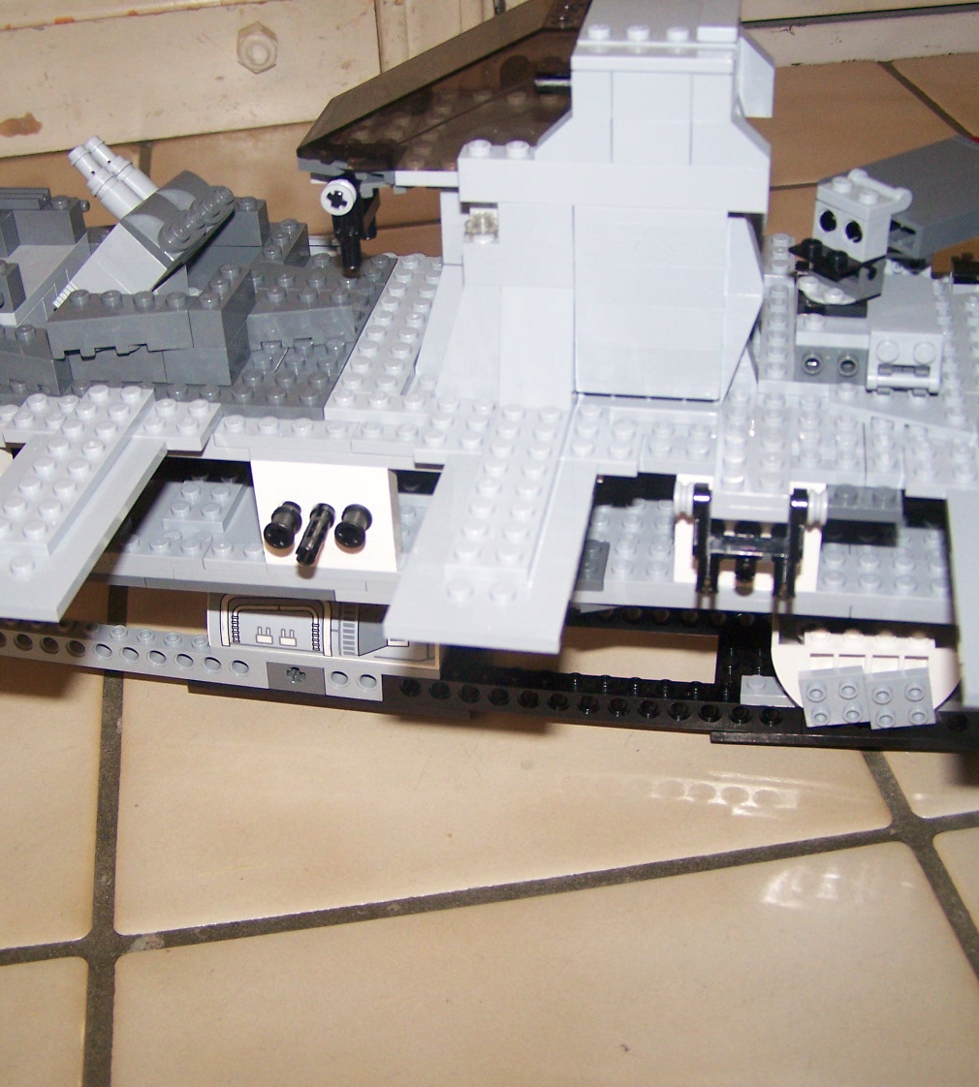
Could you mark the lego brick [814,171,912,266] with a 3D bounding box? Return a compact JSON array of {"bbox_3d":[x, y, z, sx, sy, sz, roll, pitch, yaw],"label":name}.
[{"bbox_3d":[0.085,-0.075,0.363,0.013,0.015,0.016,-21,39,-29],"label":"lego brick"}]

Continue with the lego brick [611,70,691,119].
[{"bbox_3d":[0.033,-0.090,0.317,0.016,0.010,0.008,4,36,9],"label":"lego brick"}]

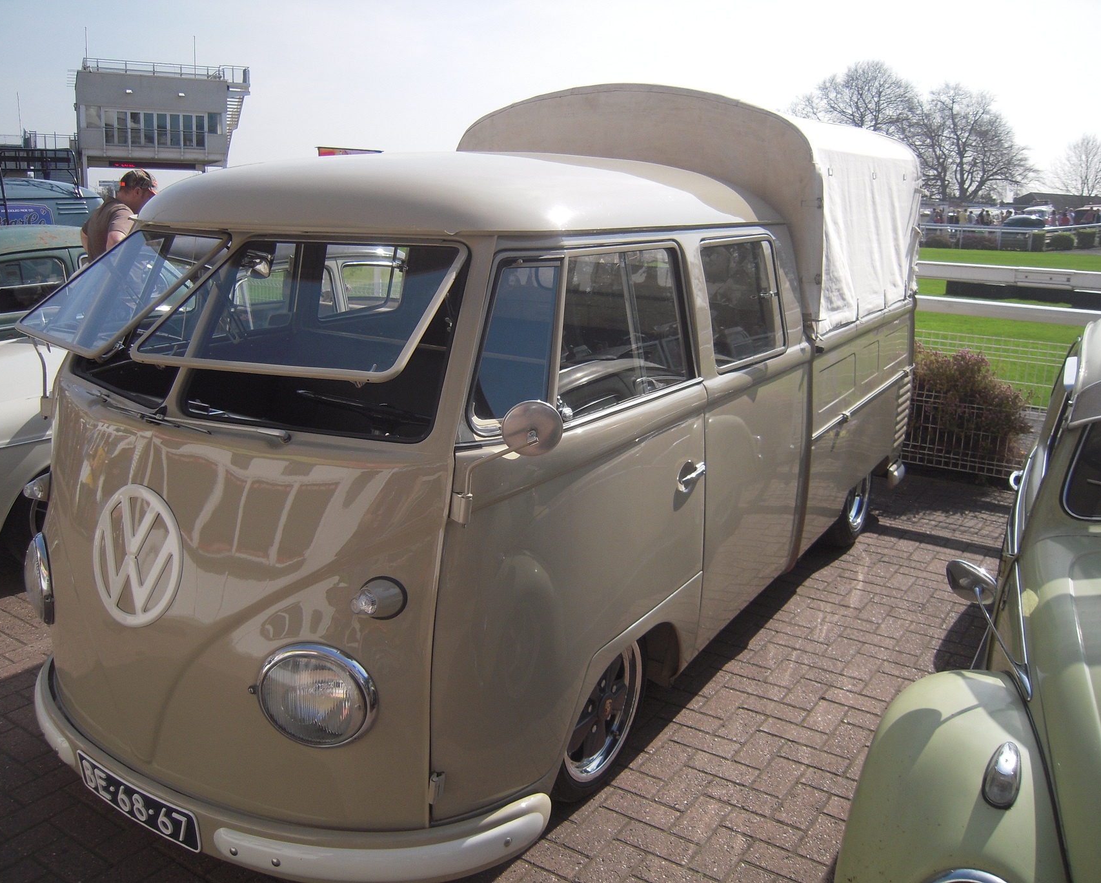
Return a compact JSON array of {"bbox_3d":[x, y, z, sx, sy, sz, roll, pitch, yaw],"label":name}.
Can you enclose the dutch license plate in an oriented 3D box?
[{"bbox_3d":[-0.962,0.832,2.201,0.425,0.105,0.030,11,18,30],"label":"dutch license plate"}]

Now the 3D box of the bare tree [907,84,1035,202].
[{"bbox_3d":[47.165,-33.014,106.335,14.378,12.959,13.228,8,16,22],"label":"bare tree"}]

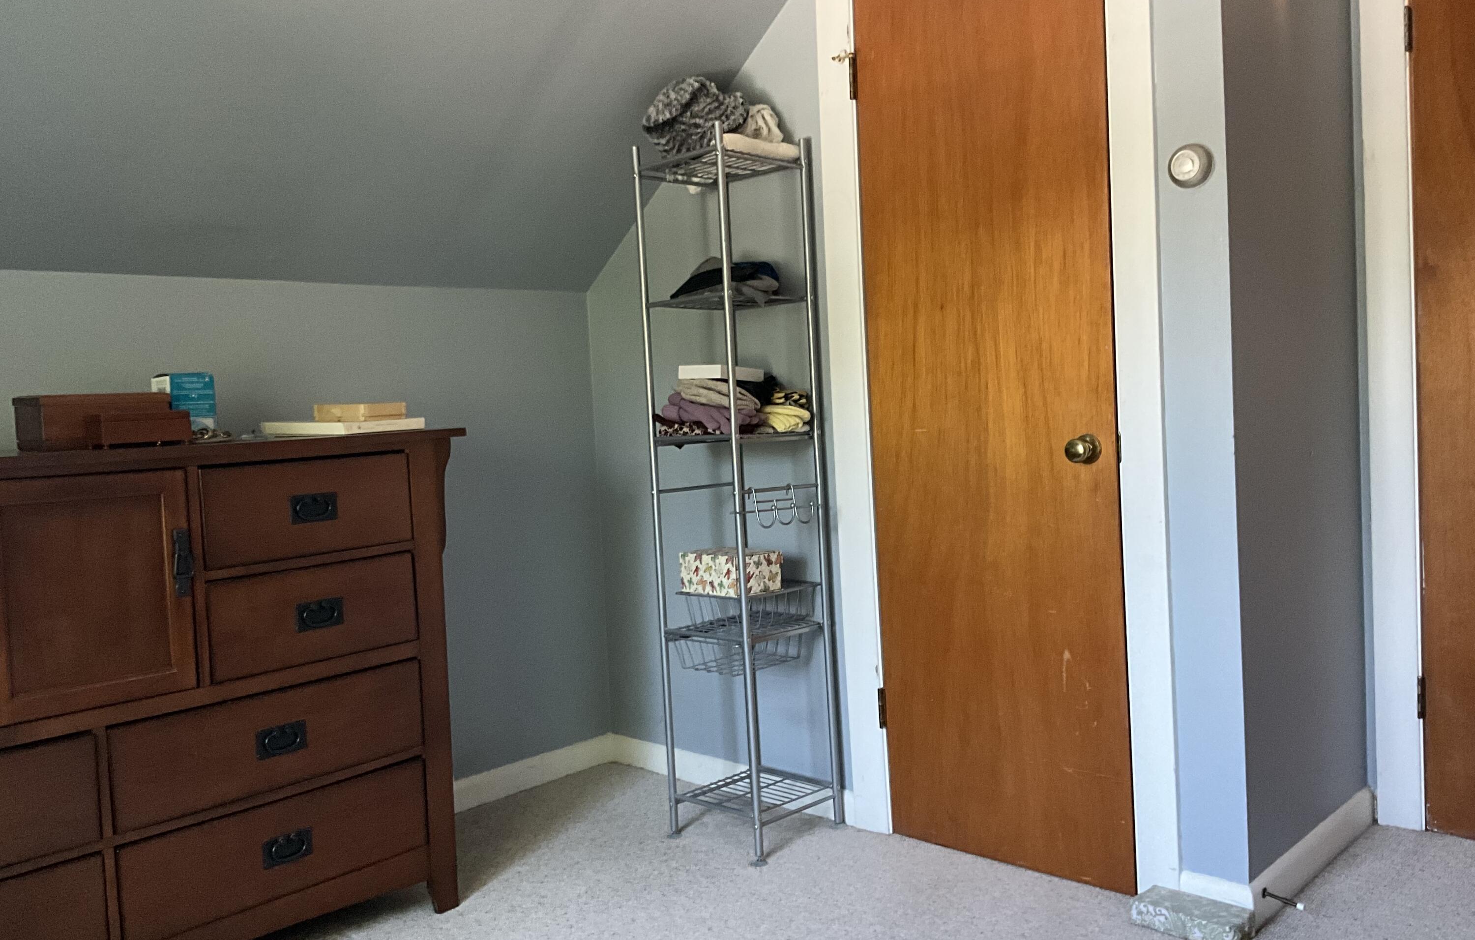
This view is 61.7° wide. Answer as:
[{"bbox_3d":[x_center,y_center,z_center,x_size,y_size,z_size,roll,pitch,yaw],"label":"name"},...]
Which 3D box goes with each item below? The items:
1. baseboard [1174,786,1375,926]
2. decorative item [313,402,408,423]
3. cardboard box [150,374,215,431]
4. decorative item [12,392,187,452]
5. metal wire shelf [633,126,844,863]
[{"bbox_3d":[1.161,0.794,2.614,0.148,0.096,0.732,0,5,44],"label":"baseboard"},{"bbox_3d":[-0.842,-0.126,2.758,0.152,0.038,0.122,-1,4,30],"label":"decorative item"},{"bbox_3d":[-1.145,-0.124,2.549,0.099,0.141,0.089,0,5,44],"label":"cardboard box"},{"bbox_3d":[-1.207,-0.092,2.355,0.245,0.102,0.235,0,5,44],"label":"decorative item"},{"bbox_3d":[0.006,0.055,2.960,0.308,1.655,0.314,0,5,45],"label":"metal wire shelf"}]

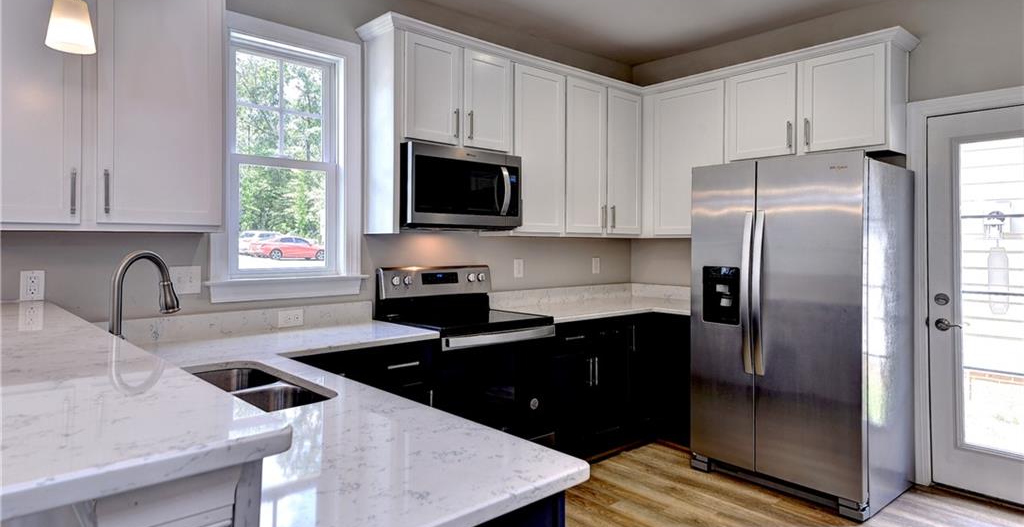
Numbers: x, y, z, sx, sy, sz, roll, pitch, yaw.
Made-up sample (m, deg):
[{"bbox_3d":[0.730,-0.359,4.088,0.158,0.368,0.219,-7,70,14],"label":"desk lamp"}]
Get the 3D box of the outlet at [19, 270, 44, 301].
[{"bbox_3d":[-1.812,0.086,2.152,0.070,0.113,0.008,-1,1,-42],"label":"outlet"}]

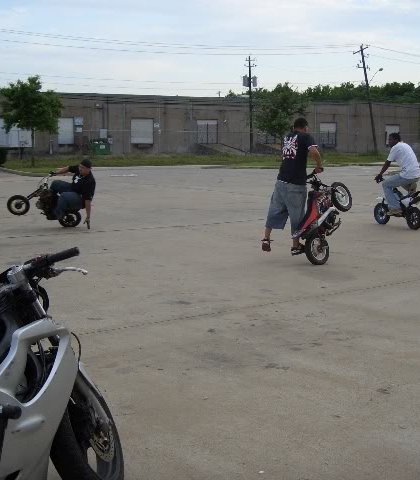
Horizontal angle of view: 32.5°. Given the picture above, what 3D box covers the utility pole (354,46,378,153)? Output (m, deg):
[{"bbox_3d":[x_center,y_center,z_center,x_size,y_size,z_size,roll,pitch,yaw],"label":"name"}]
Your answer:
[{"bbox_3d":[16.031,-14.112,72.727,0.900,11.002,1.900,-12,9,-26],"label":"utility pole"}]

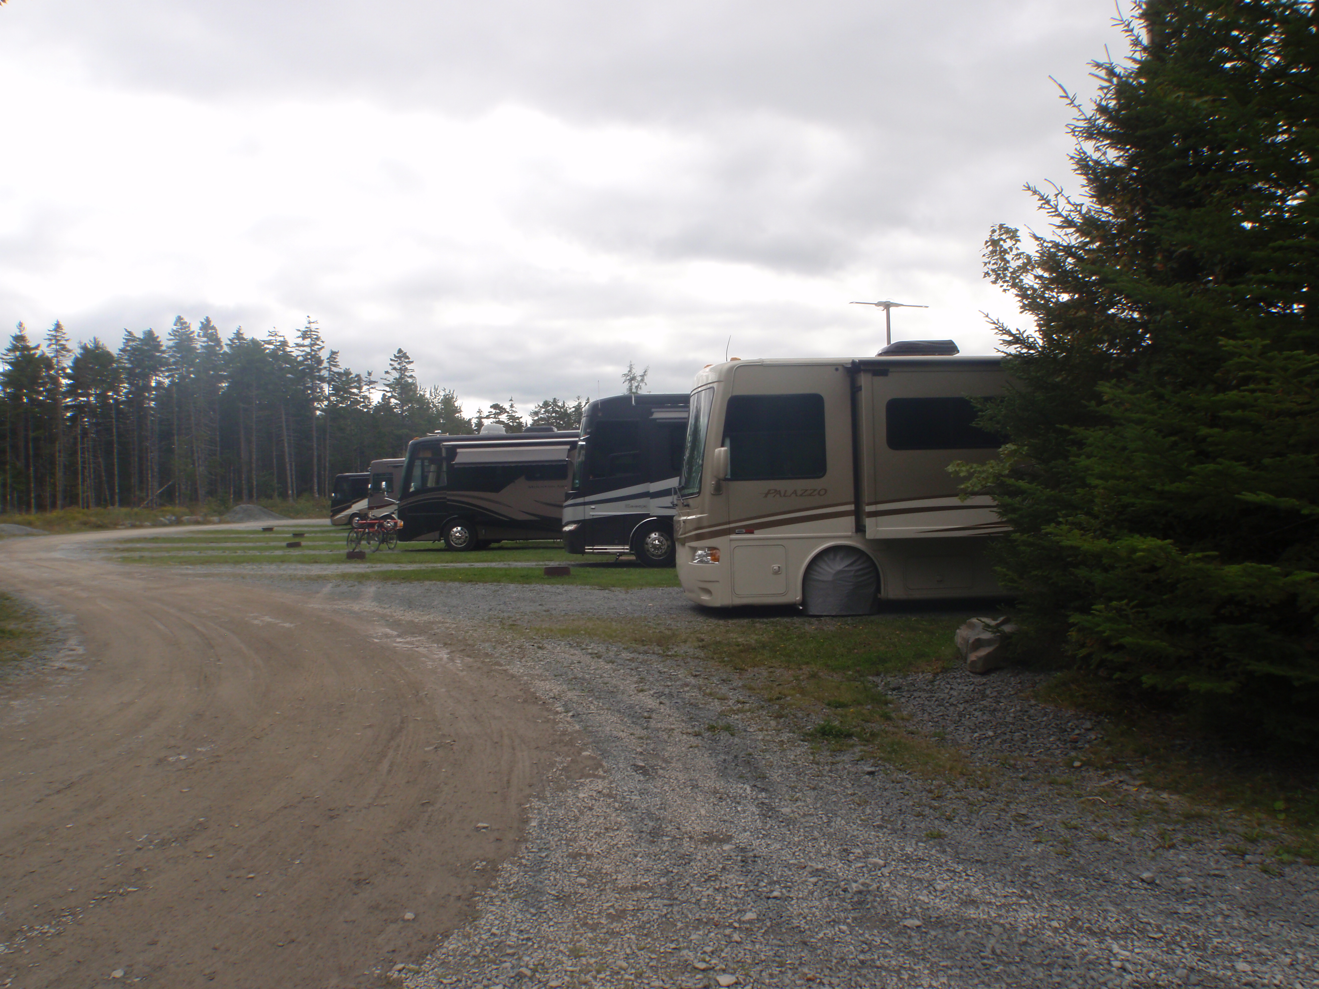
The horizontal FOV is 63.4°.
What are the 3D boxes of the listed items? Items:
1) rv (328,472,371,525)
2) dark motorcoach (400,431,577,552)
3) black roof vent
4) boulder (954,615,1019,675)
[{"bbox_3d":[-14.000,0.262,63.000,11.300,3.400,2.600,-1,0,23],"label":"rv"},{"bbox_3d":[-2.050,-0.120,34.350,12.200,3.800,2.700,-1,0,11],"label":"dark motorcoach"},{"bbox_3d":[3.690,-2.076,15.250,1.040,0.290,0.700,-1,0,-6],"label":"black roof vent"},{"bbox_3d":[2.980,1.351,9.660,0.570,0.460,0.500,-1,0,16],"label":"boulder"}]

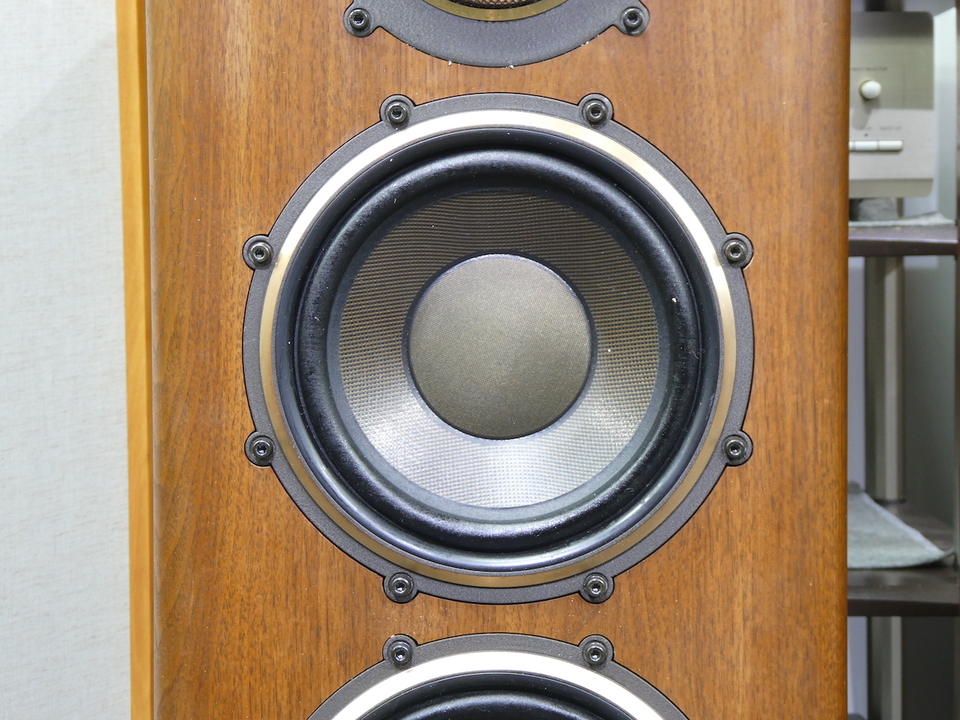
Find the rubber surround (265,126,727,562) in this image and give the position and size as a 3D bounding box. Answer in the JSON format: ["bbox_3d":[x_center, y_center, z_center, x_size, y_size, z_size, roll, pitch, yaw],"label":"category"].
[{"bbox_3d":[0.008,-0.004,0.837,0.190,0.190,0.024,0,2,3],"label":"rubber surround"}]

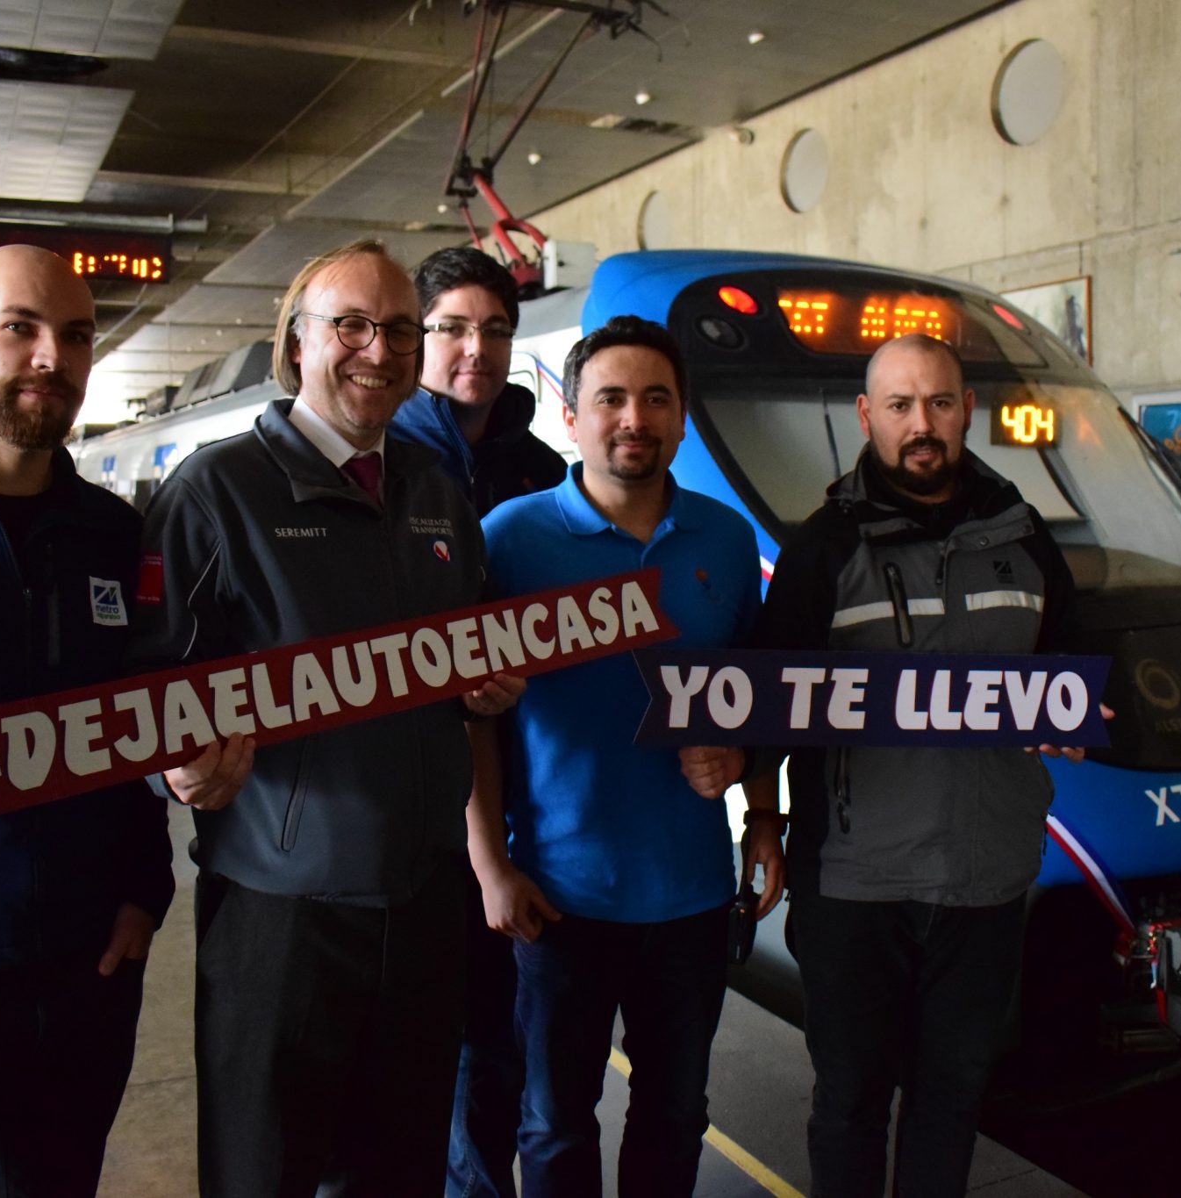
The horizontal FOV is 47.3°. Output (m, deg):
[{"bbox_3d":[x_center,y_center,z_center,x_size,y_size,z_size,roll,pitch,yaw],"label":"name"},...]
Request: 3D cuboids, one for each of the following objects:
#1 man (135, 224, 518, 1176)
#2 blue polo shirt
[{"bbox_3d":[-0.316,0.390,1.800,0.550,1.740,0.480,-4,5,-35],"label":"man"},{"bbox_3d":[0.040,0.140,2.060,0.460,0.700,0.290,-2,4,-11],"label":"blue polo shirt"}]

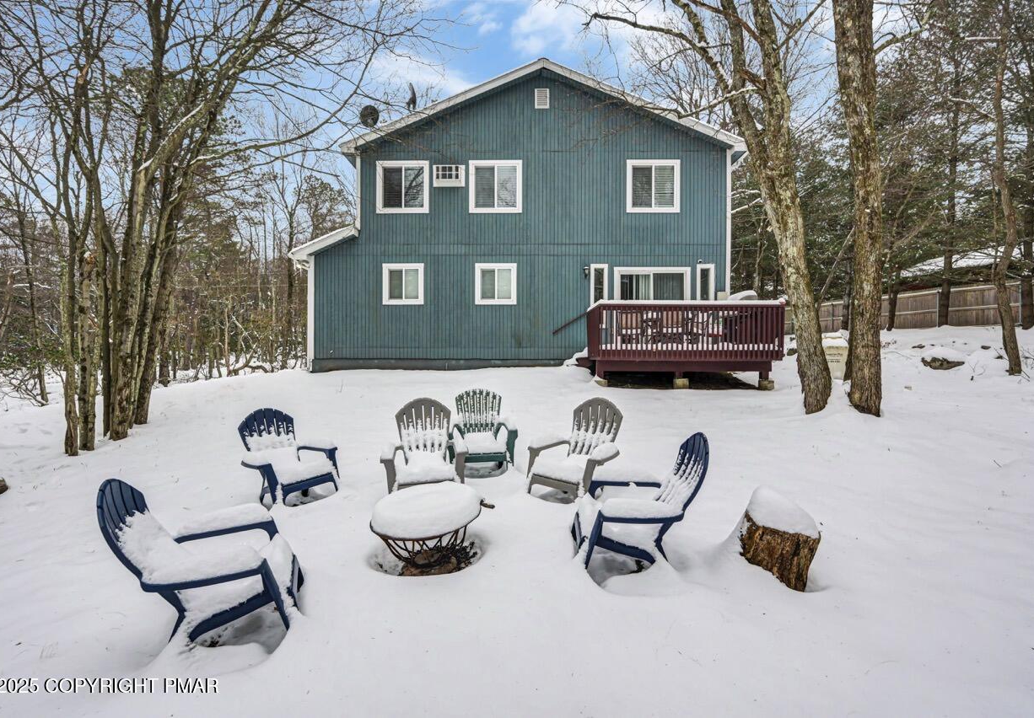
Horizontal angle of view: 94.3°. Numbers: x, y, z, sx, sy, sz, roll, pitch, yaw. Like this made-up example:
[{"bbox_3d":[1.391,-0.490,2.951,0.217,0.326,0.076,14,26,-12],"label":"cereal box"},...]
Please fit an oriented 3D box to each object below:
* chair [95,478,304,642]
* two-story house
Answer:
[{"bbox_3d":[-1.600,1.018,2.510,0.833,0.911,0.764,-2,-1,-22],"label":"chair"},{"bbox_3d":[0.163,-3.635,17.248,11.700,8.050,10.000,0,0,2],"label":"two-story house"}]

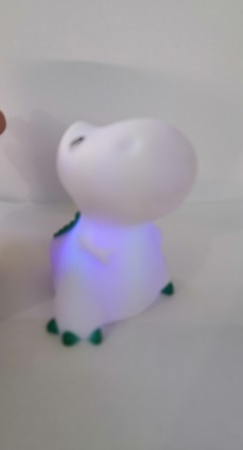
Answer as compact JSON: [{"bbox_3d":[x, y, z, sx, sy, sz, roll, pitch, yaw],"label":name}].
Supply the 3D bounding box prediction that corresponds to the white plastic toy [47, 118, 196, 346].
[{"bbox_3d":[-0.004,0.000,0.240,0.118,0.138,0.102,18,26,40],"label":"white plastic toy"}]

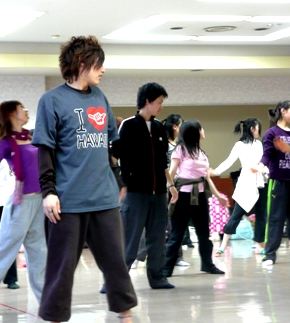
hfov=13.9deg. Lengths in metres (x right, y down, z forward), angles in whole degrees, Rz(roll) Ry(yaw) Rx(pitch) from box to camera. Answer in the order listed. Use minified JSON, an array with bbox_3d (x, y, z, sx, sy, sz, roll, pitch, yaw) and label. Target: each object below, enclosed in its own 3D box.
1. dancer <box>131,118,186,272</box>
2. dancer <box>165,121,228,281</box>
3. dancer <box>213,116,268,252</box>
[{"bbox_3d":[0.162,0.303,12.050,0.550,1.547,0.450,-1,-1,-33],"label":"dancer"},{"bbox_3d":[0.481,0.346,11.250,0.580,1.459,0.450,-1,-1,-28],"label":"dancer"},{"bbox_3d":[1.057,0.277,13.350,0.600,1.553,0.500,-1,-1,-35],"label":"dancer"}]

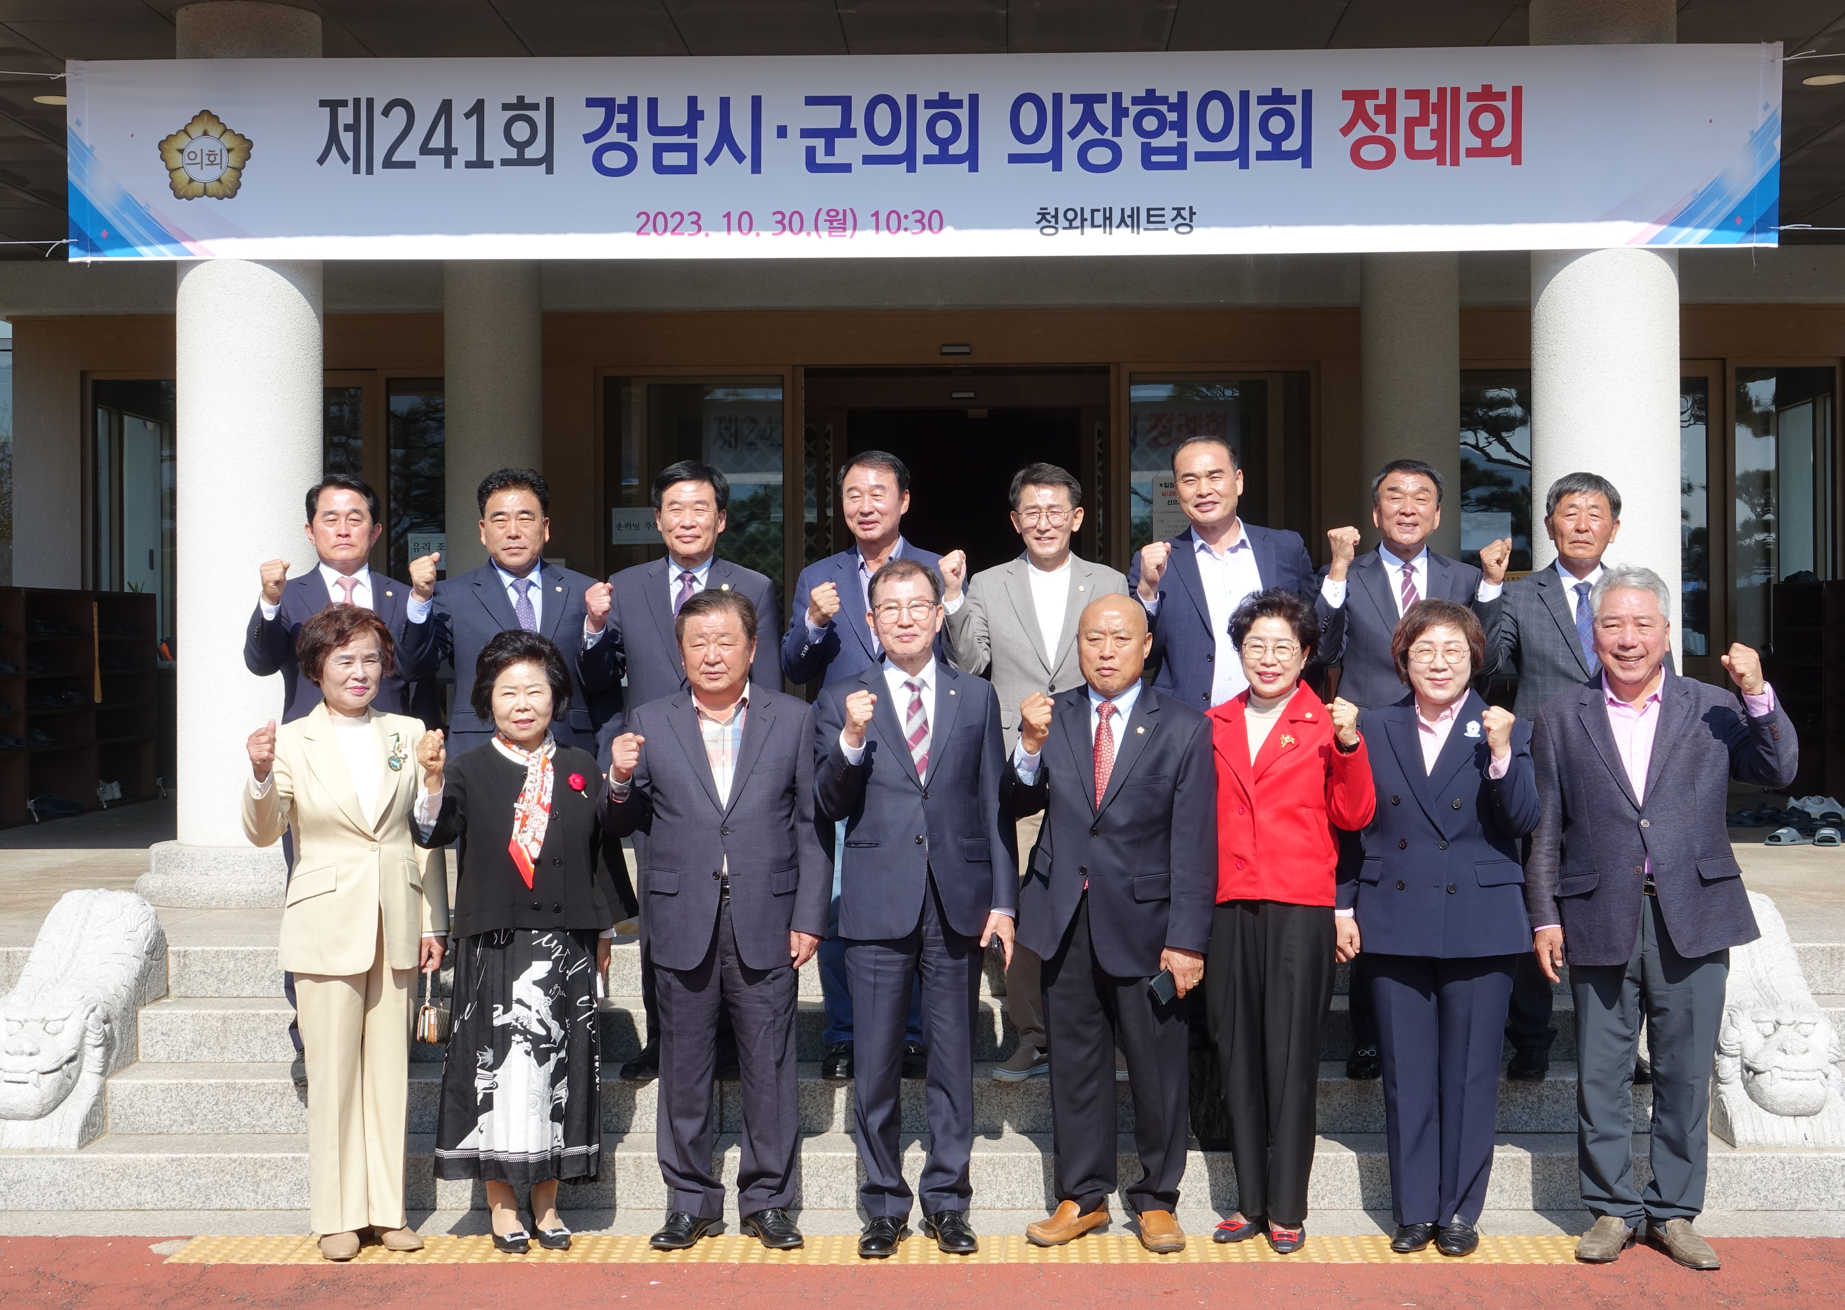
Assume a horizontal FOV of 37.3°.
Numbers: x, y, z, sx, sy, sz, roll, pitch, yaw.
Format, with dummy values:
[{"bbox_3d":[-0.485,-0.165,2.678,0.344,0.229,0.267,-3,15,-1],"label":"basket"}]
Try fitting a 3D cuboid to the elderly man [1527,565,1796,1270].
[{"bbox_3d":[1.793,0.639,6.626,0.652,1.711,0.430,0,0,6],"label":"elderly man"}]

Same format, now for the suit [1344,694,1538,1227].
[{"bbox_3d":[1.297,0.768,6.830,0.484,1.344,0.350,0,0,3],"label":"suit"}]

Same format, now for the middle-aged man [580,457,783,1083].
[{"bbox_3d":[-0.676,0.310,7.650,0.572,1.734,0.410,0,0,0],"label":"middle-aged man"}]

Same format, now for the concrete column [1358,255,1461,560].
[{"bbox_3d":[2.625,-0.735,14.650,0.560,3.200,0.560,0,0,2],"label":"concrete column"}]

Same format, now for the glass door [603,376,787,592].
[{"bbox_3d":[-1.298,-0.446,15.584,1.044,2.300,0.080,0,0,1],"label":"glass door"}]

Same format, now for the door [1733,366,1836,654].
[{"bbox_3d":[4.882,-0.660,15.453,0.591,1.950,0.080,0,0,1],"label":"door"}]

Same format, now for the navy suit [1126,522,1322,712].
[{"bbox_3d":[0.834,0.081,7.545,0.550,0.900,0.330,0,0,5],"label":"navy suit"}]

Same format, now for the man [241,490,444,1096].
[{"bbox_3d":[-1.623,0.337,7.620,0.540,1.689,0.410,0,0,-5],"label":"man"}]

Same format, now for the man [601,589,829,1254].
[{"bbox_3d":[-0.524,0.660,6.900,0.578,1.654,0.430,0,0,1],"label":"man"}]

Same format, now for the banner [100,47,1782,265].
[{"bbox_3d":[0.007,-1.760,9.580,6.010,0.710,0.040,-1,0,2],"label":"banner"}]

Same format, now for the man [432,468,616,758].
[{"bbox_3d":[-1.140,0.326,7.650,0.564,1.706,0.410,0,0,-3],"label":"man"}]

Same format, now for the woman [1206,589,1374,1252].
[{"bbox_3d":[0.930,0.660,6.900,0.427,1.654,0.400,0,0,3],"label":"woman"}]

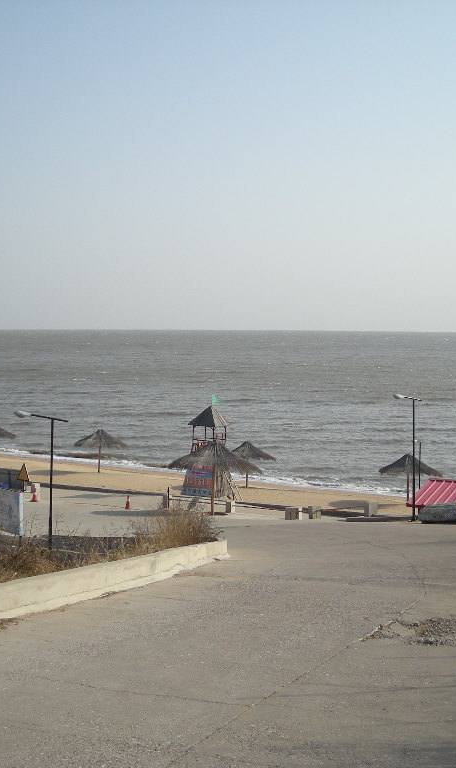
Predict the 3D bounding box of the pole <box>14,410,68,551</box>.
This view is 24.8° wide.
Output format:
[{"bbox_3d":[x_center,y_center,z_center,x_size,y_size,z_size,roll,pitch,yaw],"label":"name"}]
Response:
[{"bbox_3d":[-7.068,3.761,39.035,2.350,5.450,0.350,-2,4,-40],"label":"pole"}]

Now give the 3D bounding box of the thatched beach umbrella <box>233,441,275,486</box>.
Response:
[{"bbox_3d":[1.160,4.790,61.330,3.500,2.760,3.500,0,3,0],"label":"thatched beach umbrella"}]

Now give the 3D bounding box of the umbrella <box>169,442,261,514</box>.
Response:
[{"bbox_3d":[-0.520,3.580,38.900,3.500,2.760,3.500,0,3,0],"label":"umbrella"}]

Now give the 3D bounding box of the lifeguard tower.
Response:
[{"bbox_3d":[-1.074,4.246,64.145,2.600,5.800,2.400,2,4,30],"label":"lifeguard tower"}]

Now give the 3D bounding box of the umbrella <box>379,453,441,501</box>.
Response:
[{"bbox_3d":[9.910,5.160,56.900,3.480,2.670,3.480,0,3,0],"label":"umbrella"}]

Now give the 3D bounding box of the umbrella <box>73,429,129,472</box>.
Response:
[{"bbox_3d":[-9.304,4.915,75.586,3.800,3.200,3.800,0,3,0],"label":"umbrella"}]

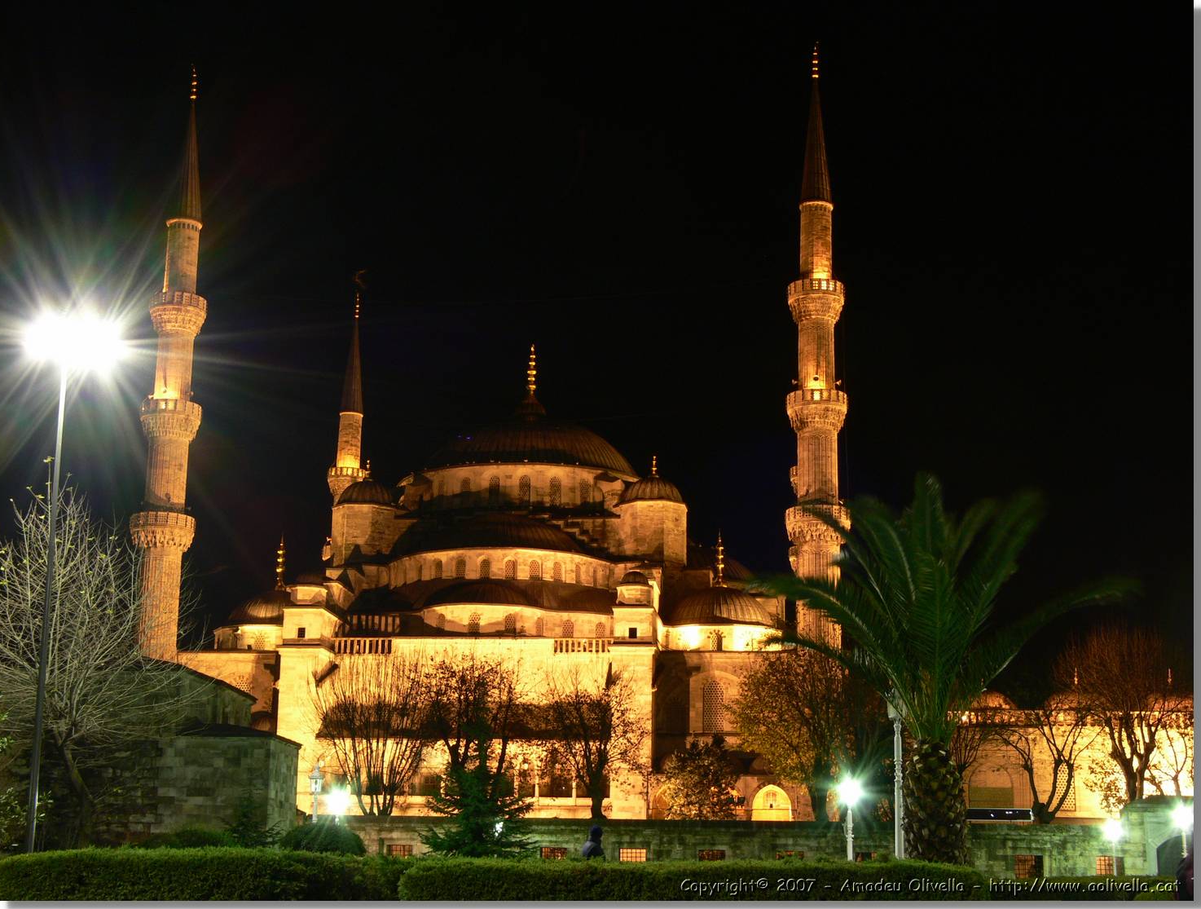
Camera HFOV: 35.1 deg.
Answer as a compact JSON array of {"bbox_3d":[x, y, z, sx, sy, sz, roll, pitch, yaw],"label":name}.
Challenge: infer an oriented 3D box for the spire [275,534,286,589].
[{"bbox_3d":[-29.342,9.815,174.080,0.850,5.400,0.850,-1,-14,6],"label":"spire"}]

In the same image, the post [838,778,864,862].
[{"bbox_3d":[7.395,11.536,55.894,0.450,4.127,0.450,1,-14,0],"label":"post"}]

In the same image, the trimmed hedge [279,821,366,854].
[{"bbox_3d":[-5.480,8.015,37.146,1.800,1.647,1.750,-1,-14,6],"label":"trimmed hedge"}]

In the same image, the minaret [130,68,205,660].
[{"bbox_3d":[-39.463,-1.679,173.382,5.900,72.962,5.900,-1,-14,6],"label":"minaret"}]

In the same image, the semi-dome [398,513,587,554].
[{"bbox_3d":[-8.400,6.962,172.184,20.000,6.000,10.500,-1,-14,6],"label":"semi-dome"}]

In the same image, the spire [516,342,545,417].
[{"bbox_3d":[-7.457,-8.100,207.914,3.000,8.279,3.000,-1,-14,6],"label":"spire"}]

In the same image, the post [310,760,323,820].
[{"bbox_3d":[-10.065,12.976,66.809,0.550,4.300,0.550,1,-14,0],"label":"post"}]

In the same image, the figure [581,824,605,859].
[{"bbox_3d":[-0.134,7.646,34.680,0.400,1.720,0.500,4,-14,-11],"label":"figure"}]

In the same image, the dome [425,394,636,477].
[{"bbox_3d":[-7.544,-1.967,206.387,23.200,9.124,23.200,-1,-14,6],"label":"dome"}]

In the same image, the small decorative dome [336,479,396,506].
[{"bbox_3d":[-23.451,3.884,191.580,6.200,3.066,6.200,-1,-14,6],"label":"small decorative dome"}]

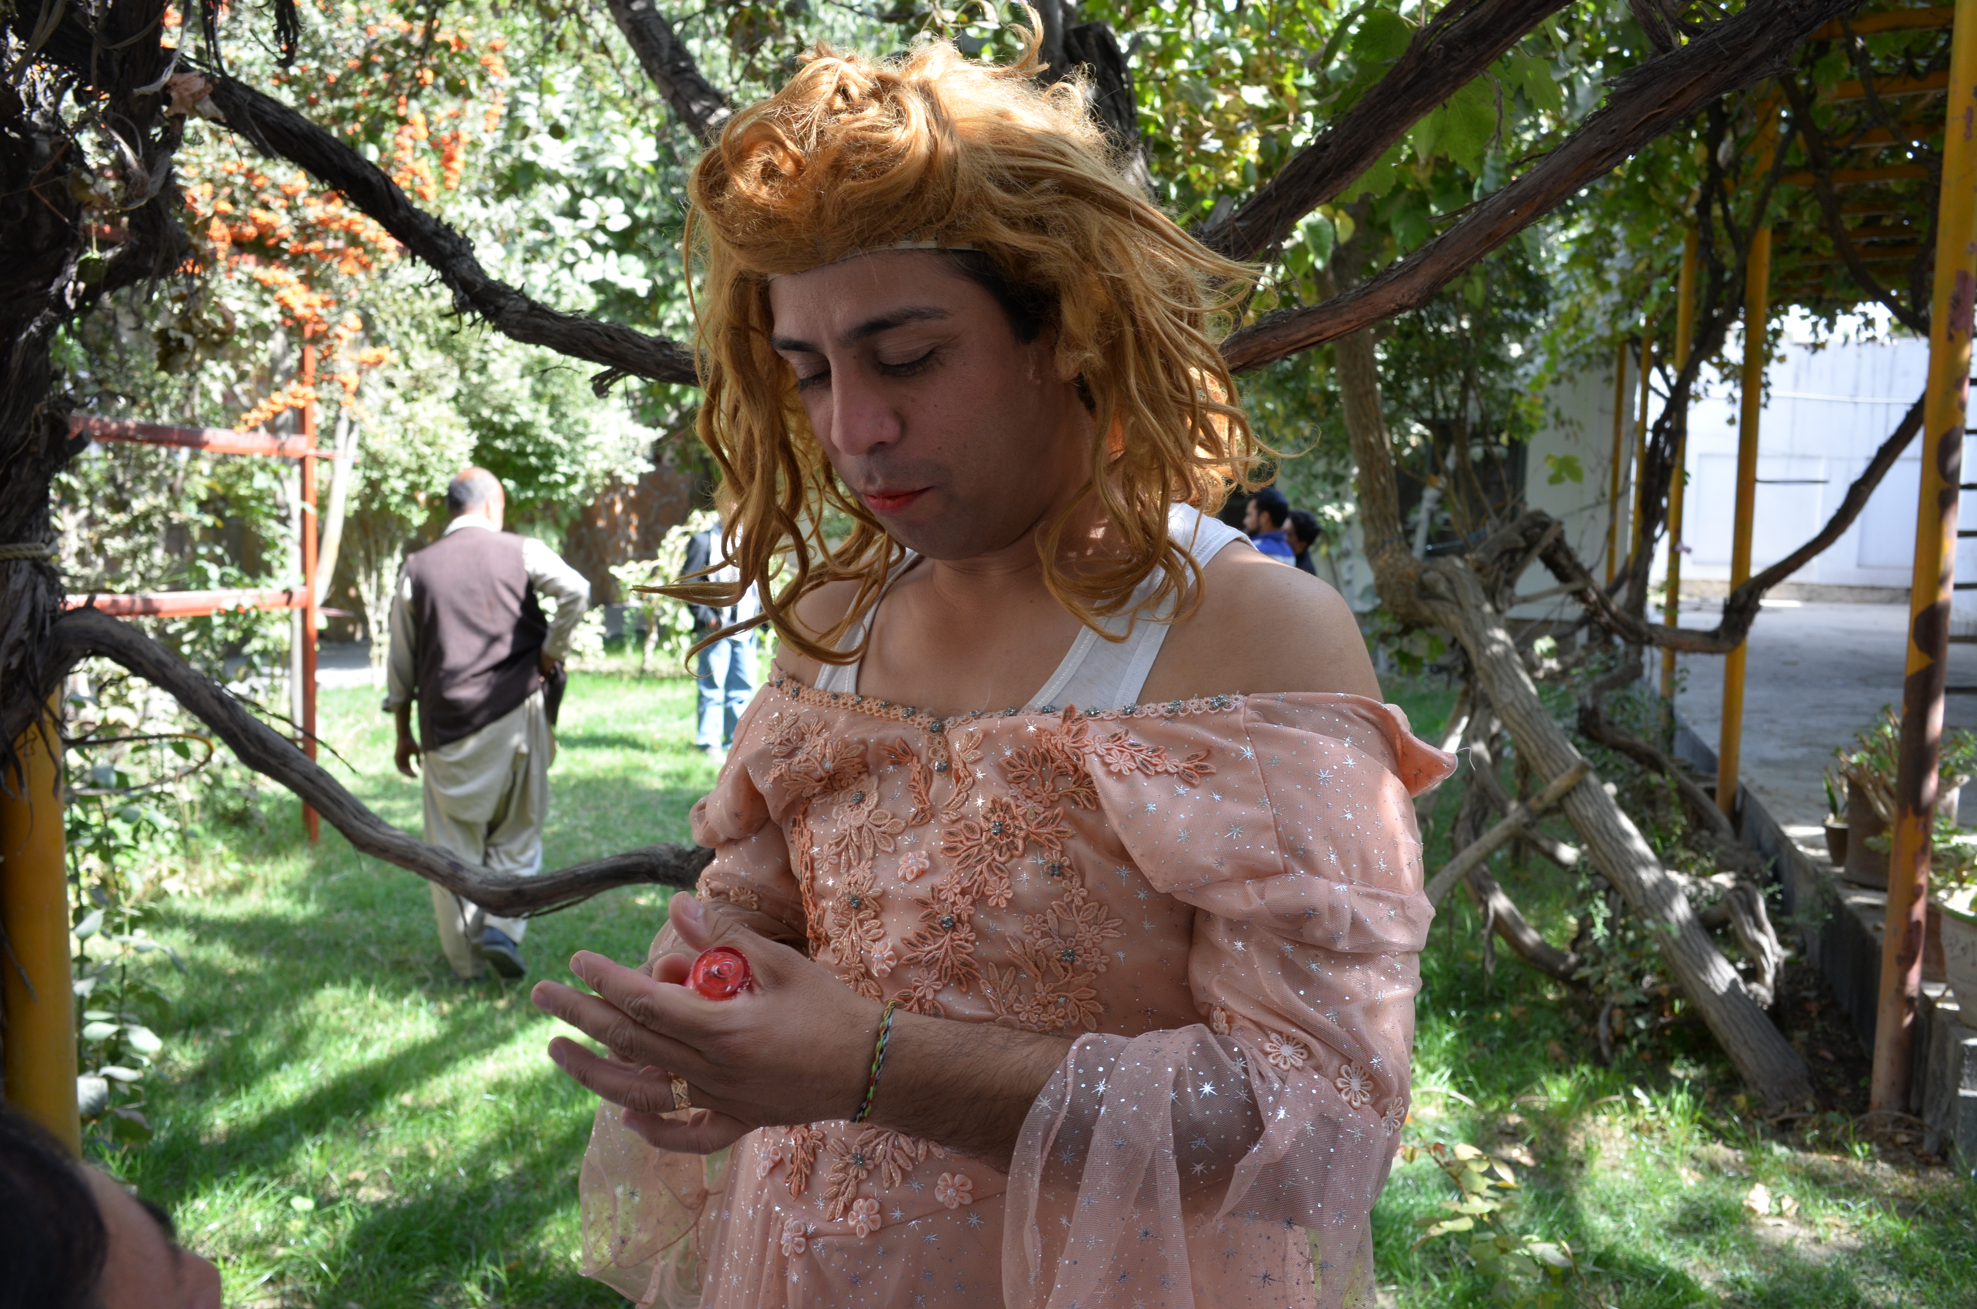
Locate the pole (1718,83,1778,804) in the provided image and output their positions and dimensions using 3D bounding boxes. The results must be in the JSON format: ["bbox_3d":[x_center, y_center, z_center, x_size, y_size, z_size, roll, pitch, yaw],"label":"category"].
[{"bbox_3d":[3.562,-0.828,7.200,0.100,3.420,0.100,3,6,19],"label":"pole"}]

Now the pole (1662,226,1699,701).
[{"bbox_3d":[4.697,-1.157,10.450,0.100,3.350,0.100,3,6,19],"label":"pole"}]

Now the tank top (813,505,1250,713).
[{"bbox_3d":[0.050,0.150,1.050,0.380,0.550,0.240,4,6,28],"label":"tank top"}]

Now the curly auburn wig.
[{"bbox_3d":[-0.012,-0.185,0.960,0.320,0.380,0.300,4,6,32],"label":"curly auburn wig"}]

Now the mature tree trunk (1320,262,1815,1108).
[{"bbox_3d":[1.669,-0.028,4.600,1.200,2.350,0.750,1,5,0],"label":"mature tree trunk"}]

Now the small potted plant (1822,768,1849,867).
[{"bbox_3d":[3.048,0.592,5.500,0.120,0.350,0.120,3,6,19],"label":"small potted plant"}]

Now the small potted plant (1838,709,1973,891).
[{"bbox_3d":[3.156,0.487,5.300,0.460,0.590,0.460,3,6,19],"label":"small potted plant"}]

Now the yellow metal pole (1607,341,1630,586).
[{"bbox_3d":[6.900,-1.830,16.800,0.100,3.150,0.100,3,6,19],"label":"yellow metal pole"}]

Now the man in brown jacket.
[{"bbox_3d":[-1.645,0.221,5.050,0.660,1.720,0.450,1,5,3],"label":"man in brown jacket"}]

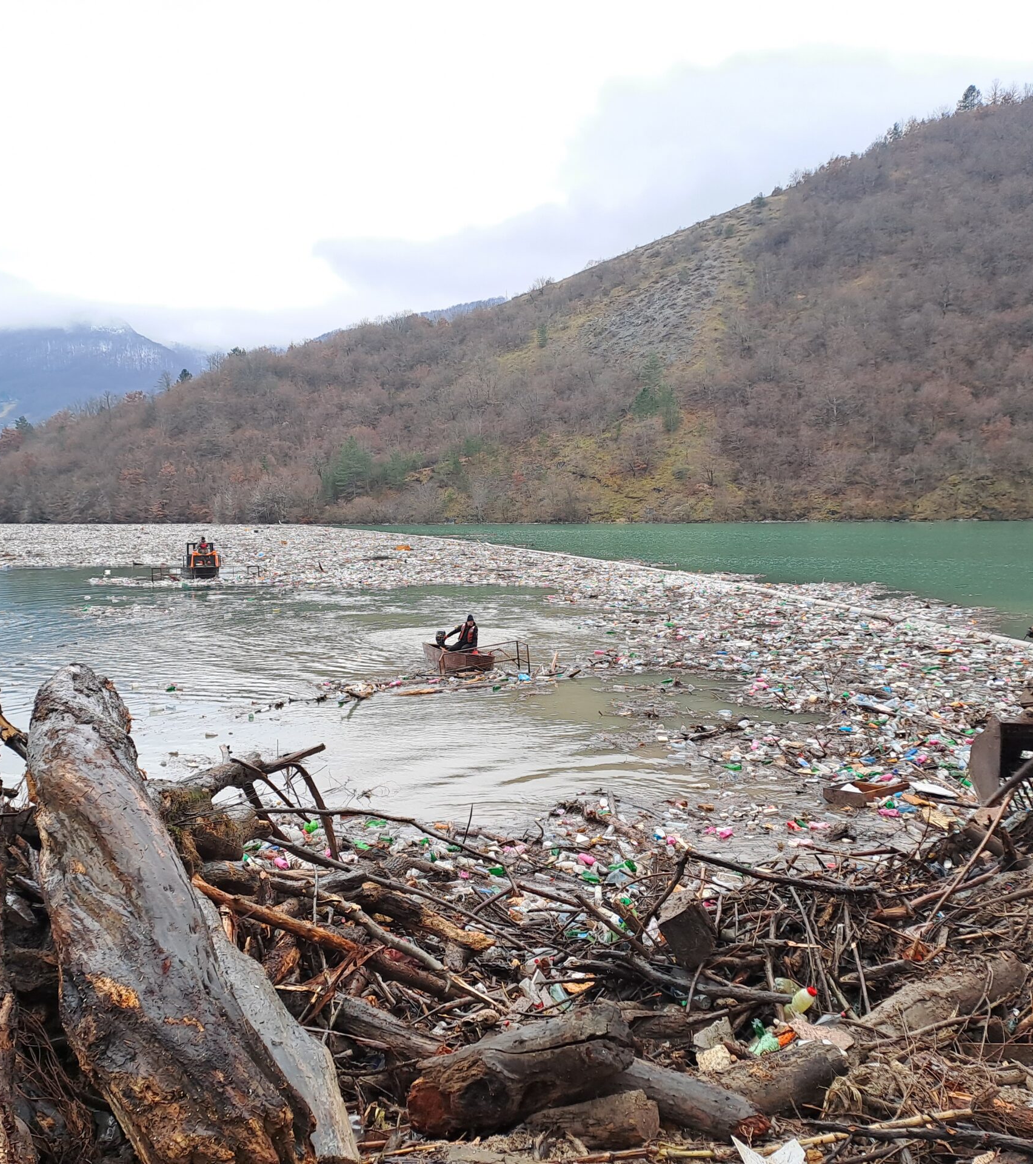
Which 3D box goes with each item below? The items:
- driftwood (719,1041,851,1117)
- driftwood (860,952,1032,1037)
[{"bbox_3d":[1.113,2.045,4.625,0.586,0.220,0.220,1,3,-30],"label":"driftwood"},{"bbox_3d":[2.103,2.035,5.475,1.012,0.230,0.230,-1,3,-34],"label":"driftwood"}]

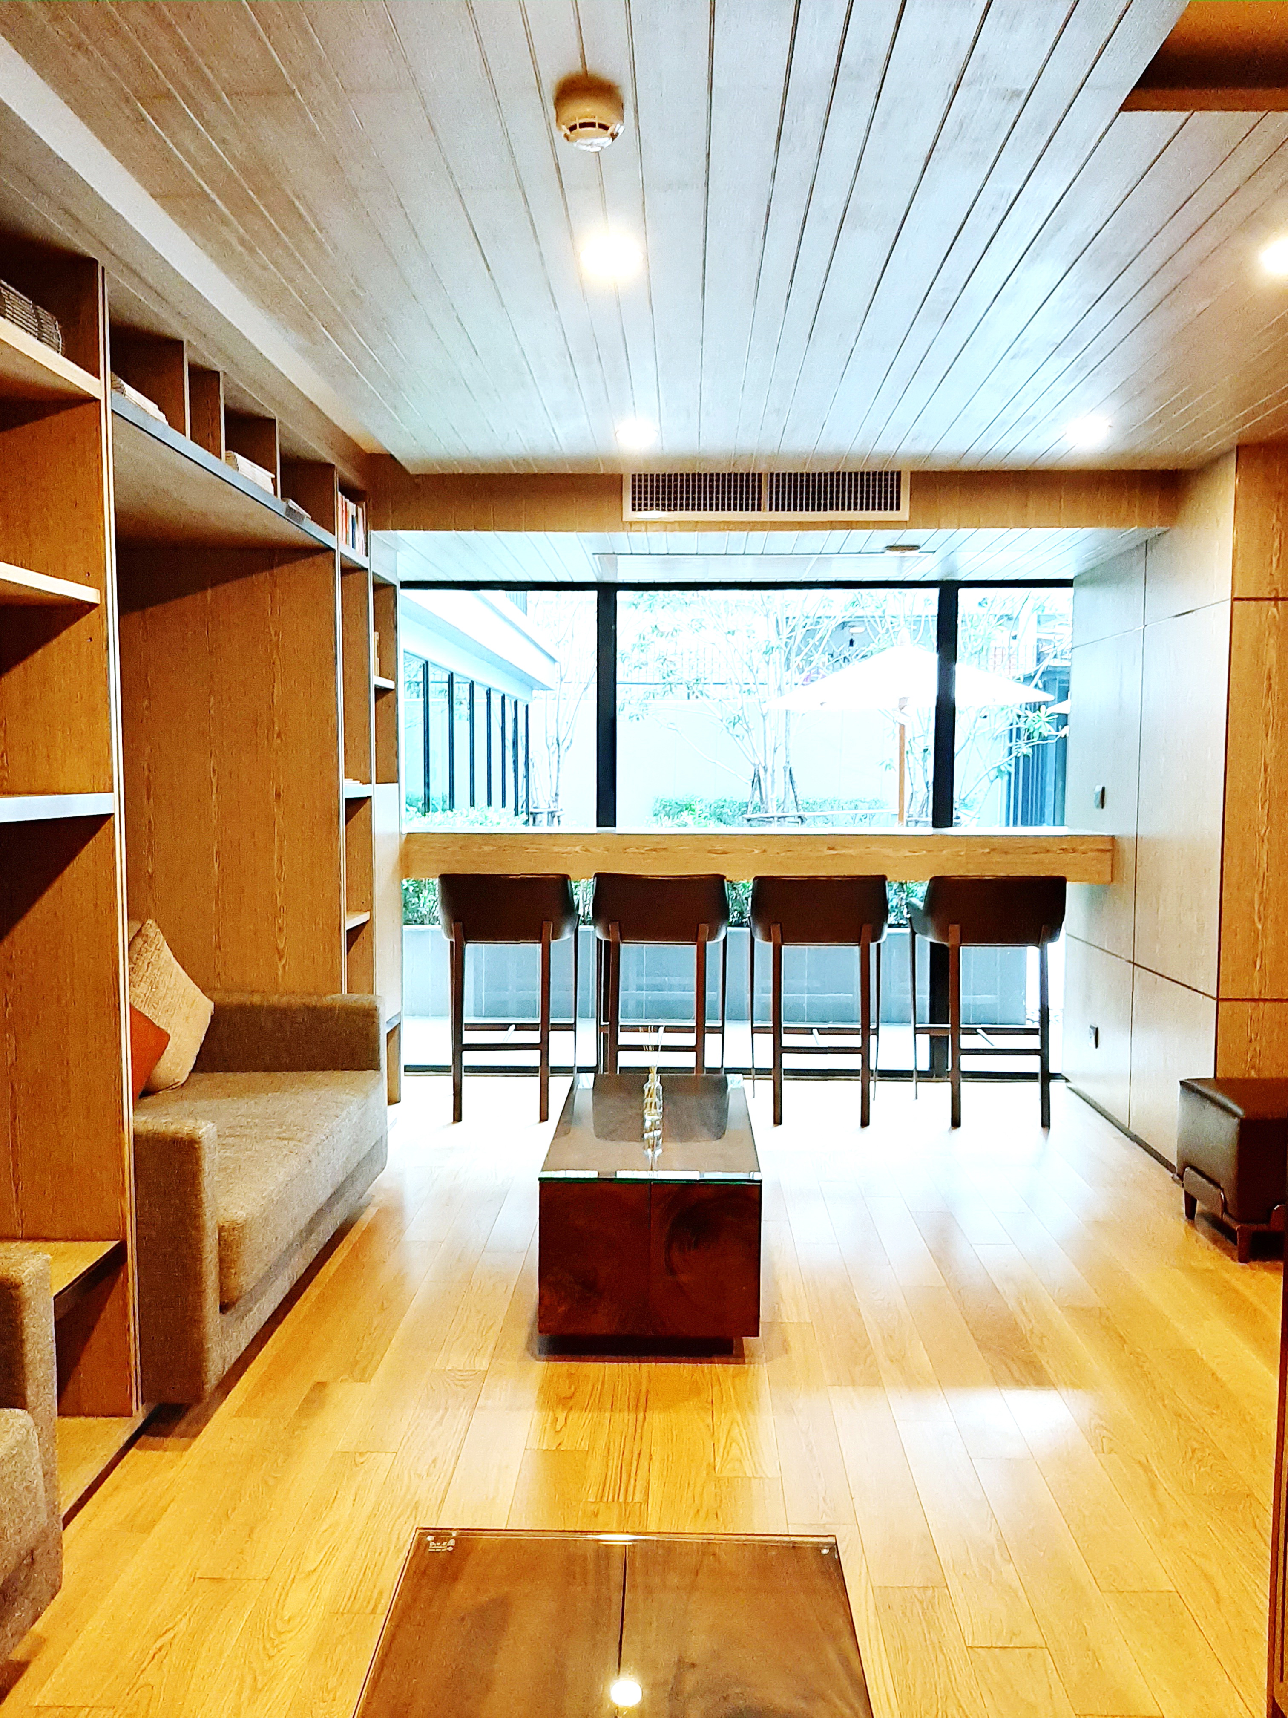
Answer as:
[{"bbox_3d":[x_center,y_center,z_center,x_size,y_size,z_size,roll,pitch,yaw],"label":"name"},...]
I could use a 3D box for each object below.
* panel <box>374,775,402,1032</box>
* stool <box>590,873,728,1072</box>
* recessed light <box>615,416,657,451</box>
[{"bbox_3d":[-0.967,0.164,4.834,0.030,0.931,0.421,0,4,2],"label":"panel"},{"bbox_3d":[0.065,0.529,5.157,0.545,0.974,0.531,0,4,2],"label":"stool"},{"bbox_3d":[-0.025,-1.323,3.977,0.125,0.035,0.125,0,4,2],"label":"recessed light"}]

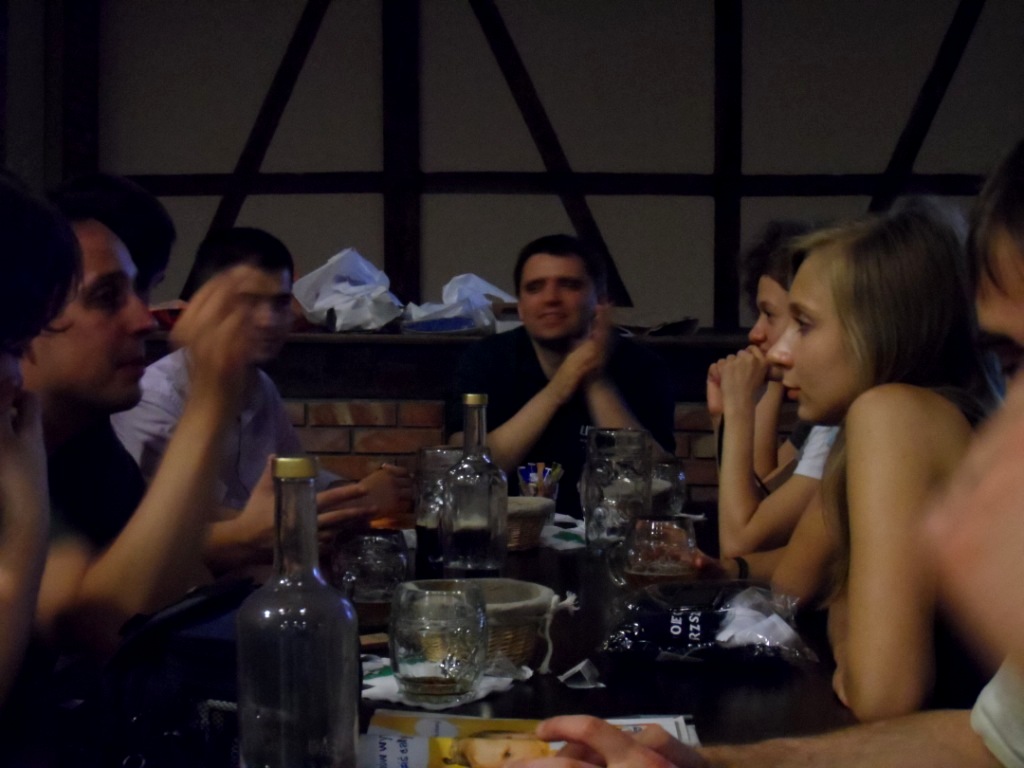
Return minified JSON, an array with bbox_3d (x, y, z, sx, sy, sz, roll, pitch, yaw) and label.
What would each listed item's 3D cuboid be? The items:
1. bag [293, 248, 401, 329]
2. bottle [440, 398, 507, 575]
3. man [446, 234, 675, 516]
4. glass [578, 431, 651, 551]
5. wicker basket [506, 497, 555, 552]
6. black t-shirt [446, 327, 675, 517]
[{"bbox_3d":[-0.462,-0.263,5.174,0.315,0.235,0.250,0,2,0],"label":"bag"},{"bbox_3d":[-0.052,0.145,2.582,0.091,0.260,0.091,0,2,0],"label":"bottle"},{"bbox_3d":[0.098,0.337,3.635,0.500,1.270,0.780,0,2,3],"label":"man"},{"bbox_3d":[0.168,0.167,2.948,0.118,0.188,0.125,0,2,0],"label":"glass"},{"bbox_3d":[-0.003,0.222,2.981,0.155,0.077,0.155,0,2,0],"label":"wicker basket"},{"bbox_3d":[0.100,0.188,3.750,0.480,0.600,0.300,0,2,3],"label":"black t-shirt"}]

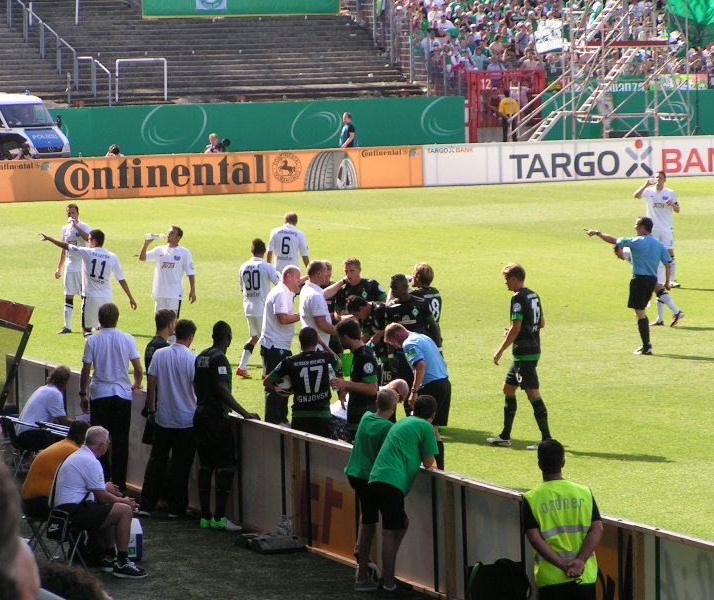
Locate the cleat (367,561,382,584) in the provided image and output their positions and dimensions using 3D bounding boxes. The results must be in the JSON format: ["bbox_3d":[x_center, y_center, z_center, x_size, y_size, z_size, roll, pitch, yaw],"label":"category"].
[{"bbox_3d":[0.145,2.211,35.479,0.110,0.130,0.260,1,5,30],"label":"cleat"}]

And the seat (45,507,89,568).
[{"bbox_3d":[-2.387,2.015,35.954,0.340,0.450,0.370,-2,4,-15],"label":"seat"}]

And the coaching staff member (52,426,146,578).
[{"bbox_3d":[-2.183,1.679,36.550,0.800,1.220,0.560,-2,4,-10],"label":"coaching staff member"}]

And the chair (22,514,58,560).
[{"bbox_3d":[-2.694,1.981,36.862,0.320,0.410,0.350,-2,4,-15],"label":"chair"}]

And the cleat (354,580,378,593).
[{"bbox_3d":[0.080,2.290,35.145,0.260,0.105,0.105,-4,5,-30],"label":"cleat"}]

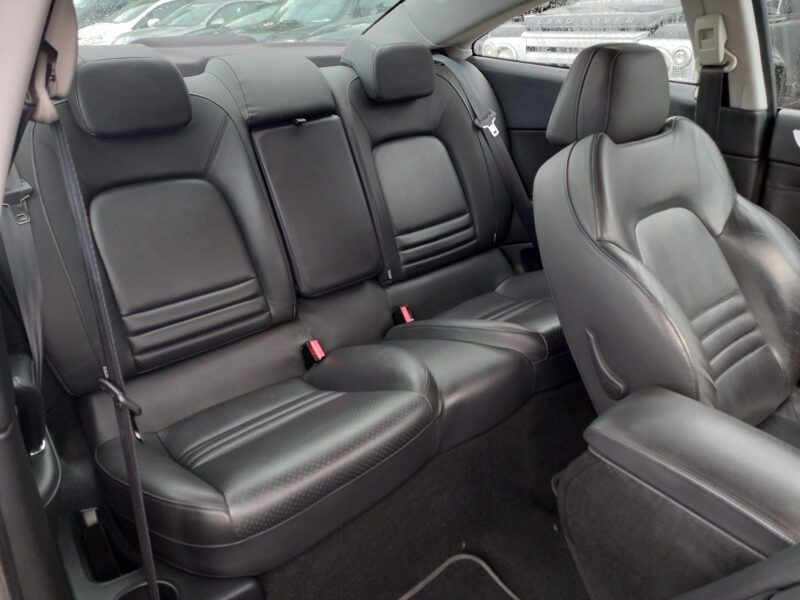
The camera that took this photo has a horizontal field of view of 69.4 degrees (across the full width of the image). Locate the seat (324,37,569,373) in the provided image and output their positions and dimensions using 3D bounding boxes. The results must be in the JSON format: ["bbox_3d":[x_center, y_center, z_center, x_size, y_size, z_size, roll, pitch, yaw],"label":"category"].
[{"bbox_3d":[0.245,-0.293,1.544,0.551,0.738,0.894,-21,34,-34],"label":"seat"}]

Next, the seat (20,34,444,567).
[{"bbox_3d":[-0.376,-0.057,1.090,0.551,0.738,0.894,-21,34,-34],"label":"seat"}]

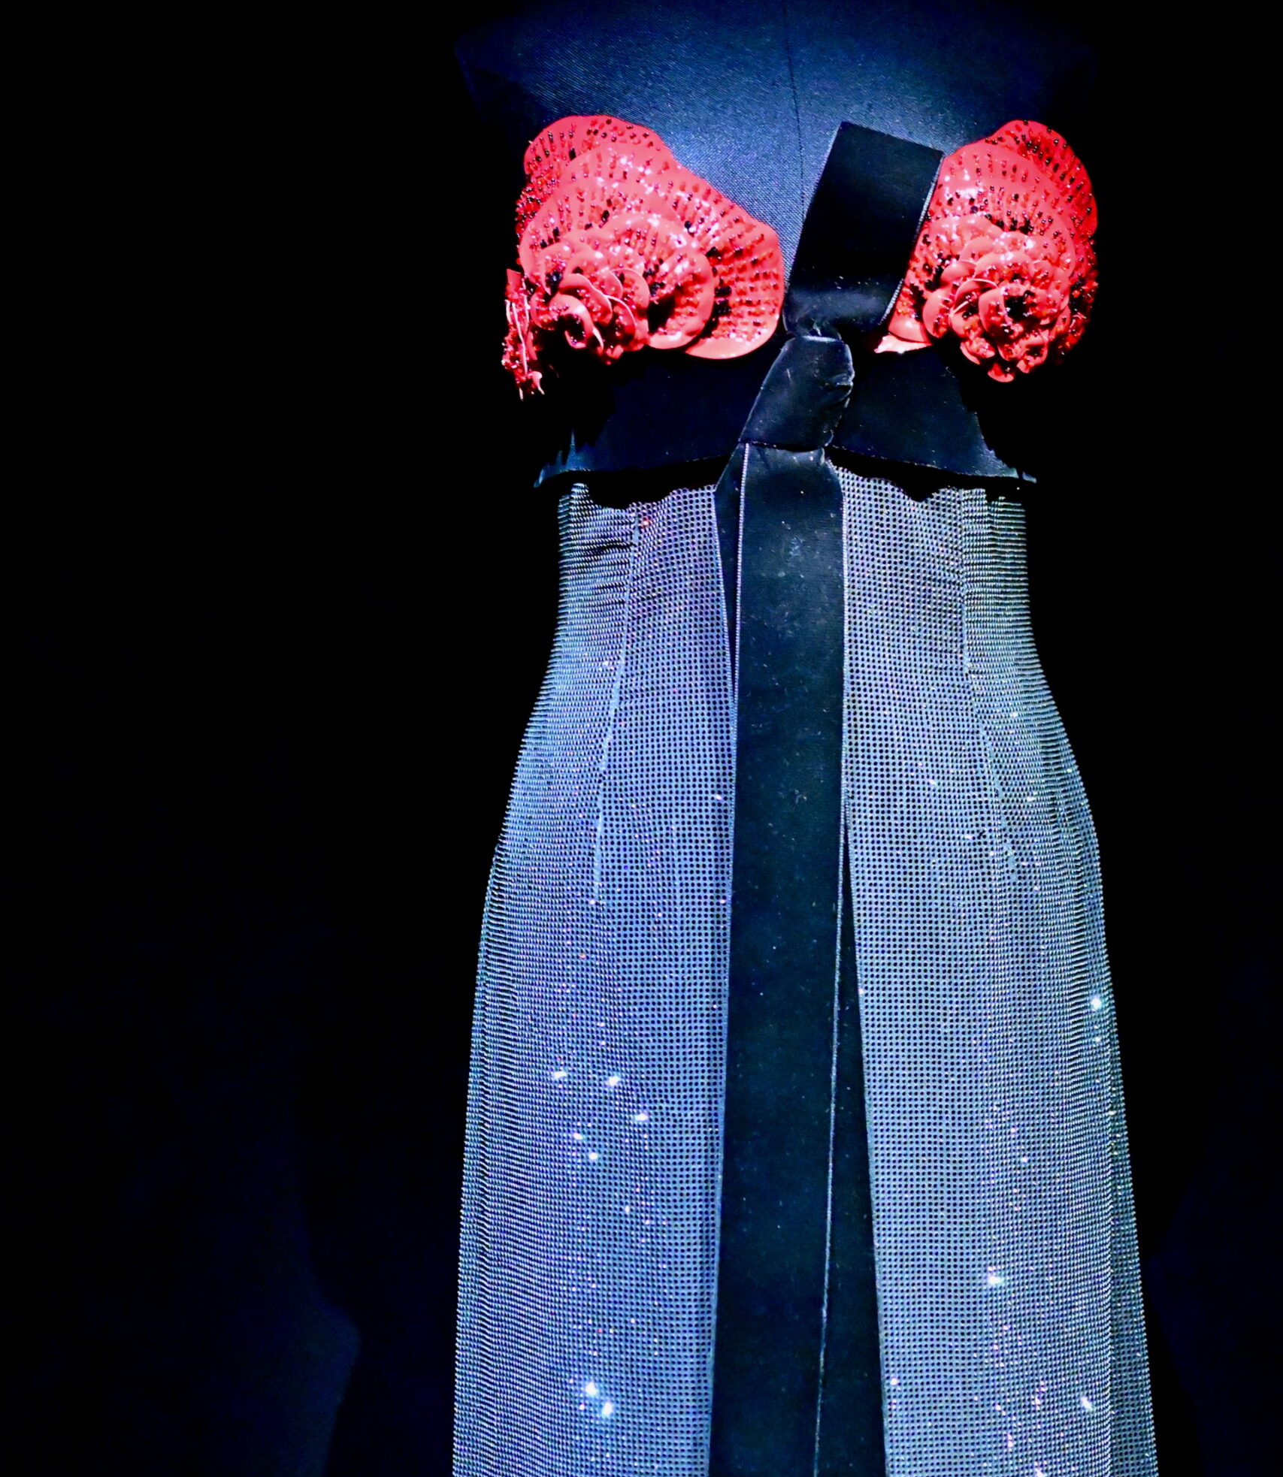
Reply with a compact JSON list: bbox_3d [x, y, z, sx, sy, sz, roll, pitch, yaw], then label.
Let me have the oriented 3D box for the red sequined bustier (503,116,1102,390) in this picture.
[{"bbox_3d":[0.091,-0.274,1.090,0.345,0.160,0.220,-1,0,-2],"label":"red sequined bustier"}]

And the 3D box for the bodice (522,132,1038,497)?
[{"bbox_3d":[0.085,-0.238,1.100,0.300,0.195,0.220,-1,0,-2],"label":"bodice"}]

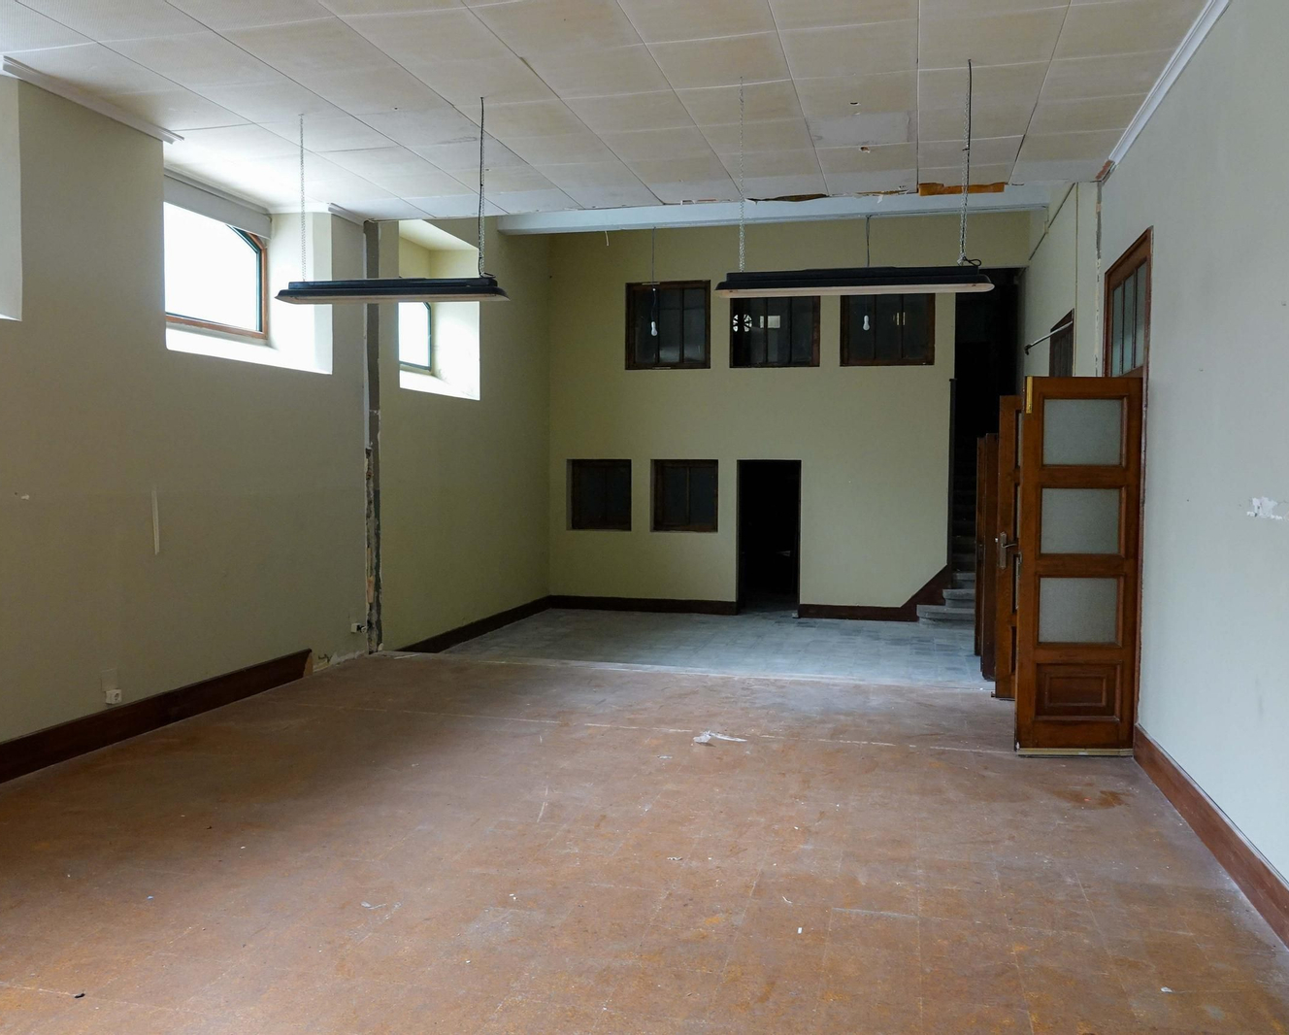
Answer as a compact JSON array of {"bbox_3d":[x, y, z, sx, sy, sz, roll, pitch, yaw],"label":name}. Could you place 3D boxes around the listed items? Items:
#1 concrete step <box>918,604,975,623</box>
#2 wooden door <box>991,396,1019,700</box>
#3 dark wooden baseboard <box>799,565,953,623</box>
[{"bbox_3d":[3.594,1.131,11.484,1.050,0.200,0.420,1,3,14],"label":"concrete step"},{"bbox_3d":[2.704,0.214,6.936,0.630,2.060,0.045,2,3,23],"label":"wooden door"},{"bbox_3d":[2.637,0.861,11.962,1.690,0.670,0.030,1,3,14],"label":"dark wooden baseboard"}]

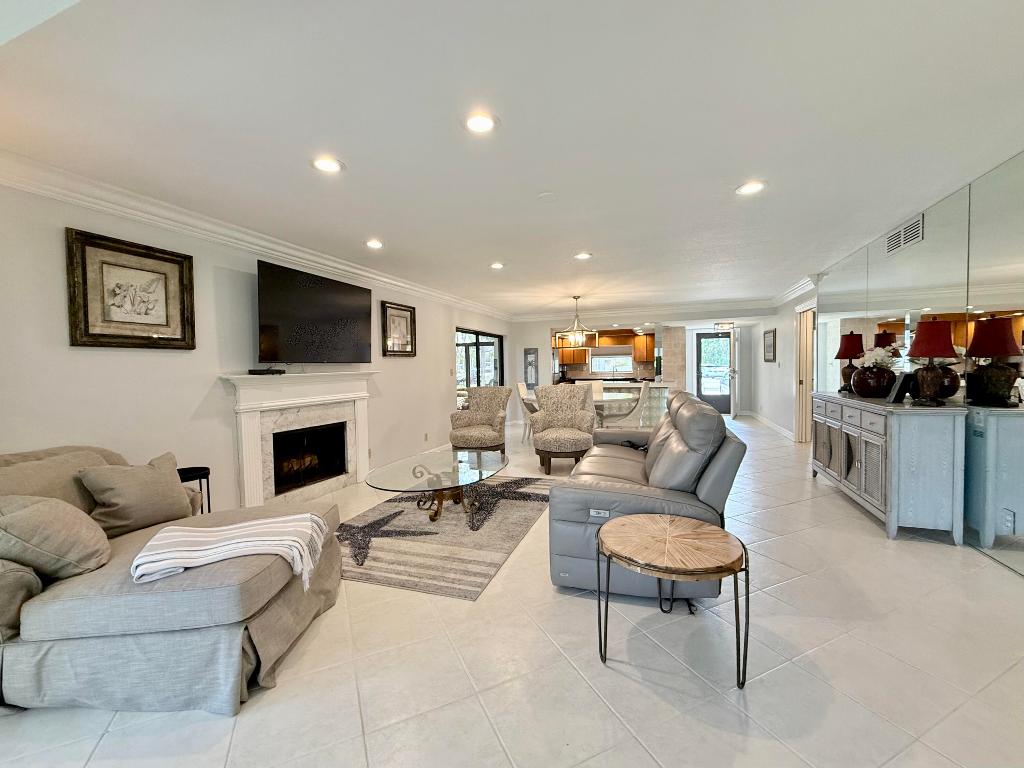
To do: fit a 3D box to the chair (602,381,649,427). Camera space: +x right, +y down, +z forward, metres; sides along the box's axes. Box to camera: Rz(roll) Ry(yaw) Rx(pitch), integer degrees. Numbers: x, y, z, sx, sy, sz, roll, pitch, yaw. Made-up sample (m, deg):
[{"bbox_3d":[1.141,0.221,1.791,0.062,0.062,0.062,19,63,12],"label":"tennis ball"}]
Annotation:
[{"bbox_3d":[1.895,0.468,6.839,0.660,1.022,0.521,0,2,20],"label":"chair"}]

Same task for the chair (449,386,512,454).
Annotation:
[{"bbox_3d":[-0.420,0.547,5.680,0.710,1.020,0.740,0,2,25],"label":"chair"}]

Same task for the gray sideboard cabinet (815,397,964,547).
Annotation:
[{"bbox_3d":[3.136,0.592,3.635,0.400,0.925,1.740,0,2,20],"label":"gray sideboard cabinet"}]

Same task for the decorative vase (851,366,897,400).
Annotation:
[{"bbox_3d":[3.159,-0.018,3.624,0.301,0.269,0.301,0,2,20],"label":"decorative vase"}]

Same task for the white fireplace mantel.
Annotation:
[{"bbox_3d":[-1.922,0.522,4.082,0.210,1.256,1.740,0,2,20],"label":"white fireplace mantel"}]

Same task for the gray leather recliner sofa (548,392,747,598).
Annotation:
[{"bbox_3d":[1.015,0.609,3.216,1.029,1.041,2.184,-1,2,18],"label":"gray leather recliner sofa"}]

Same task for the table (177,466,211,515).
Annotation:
[{"bbox_3d":[-2.186,0.904,2.771,0.311,0.622,0.311,0,2,20],"label":"table"}]

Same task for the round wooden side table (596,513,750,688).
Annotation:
[{"bbox_3d":[0.691,0.934,1.837,0.597,0.508,0.597,0,2,20],"label":"round wooden side table"}]

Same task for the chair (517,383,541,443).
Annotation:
[{"bbox_3d":[0.387,0.483,7.042,0.640,1.010,0.520,0,2,20],"label":"chair"}]

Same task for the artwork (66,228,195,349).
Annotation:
[{"bbox_3d":[-2.473,-0.580,2.748,0.041,0.690,0.686,0,2,20],"label":"artwork"}]

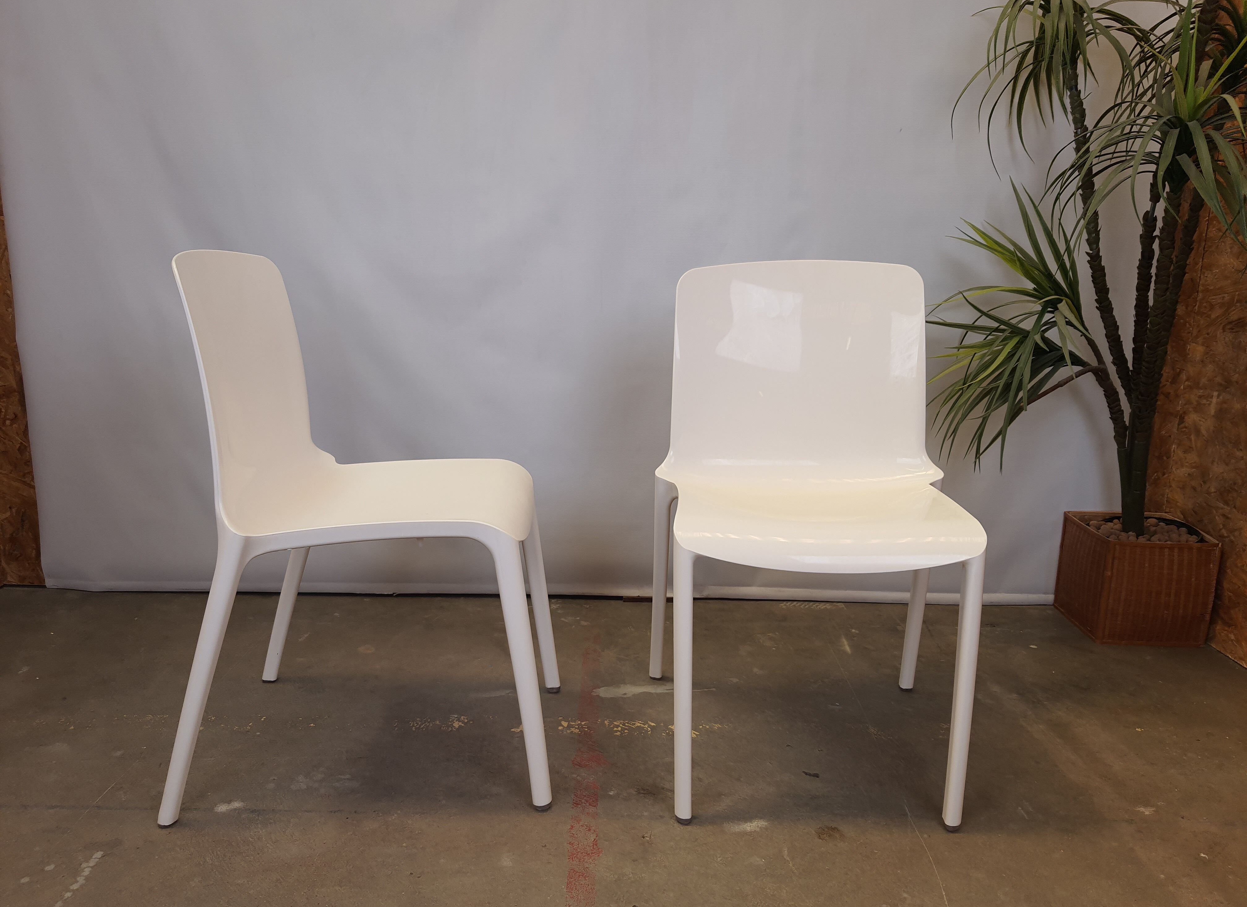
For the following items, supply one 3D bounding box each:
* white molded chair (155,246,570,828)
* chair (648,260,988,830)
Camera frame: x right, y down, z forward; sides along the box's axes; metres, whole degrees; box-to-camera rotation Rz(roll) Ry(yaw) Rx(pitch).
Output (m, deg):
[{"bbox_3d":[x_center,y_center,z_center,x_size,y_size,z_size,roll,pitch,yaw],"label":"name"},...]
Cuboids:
[{"bbox_3d":[-0.392,0.087,1.529,0.552,0.820,0.522,1,9,-3],"label":"white molded chair"},{"bbox_3d":[0.307,0.095,1.564,0.522,0.820,0.552,2,9,3],"label":"chair"}]

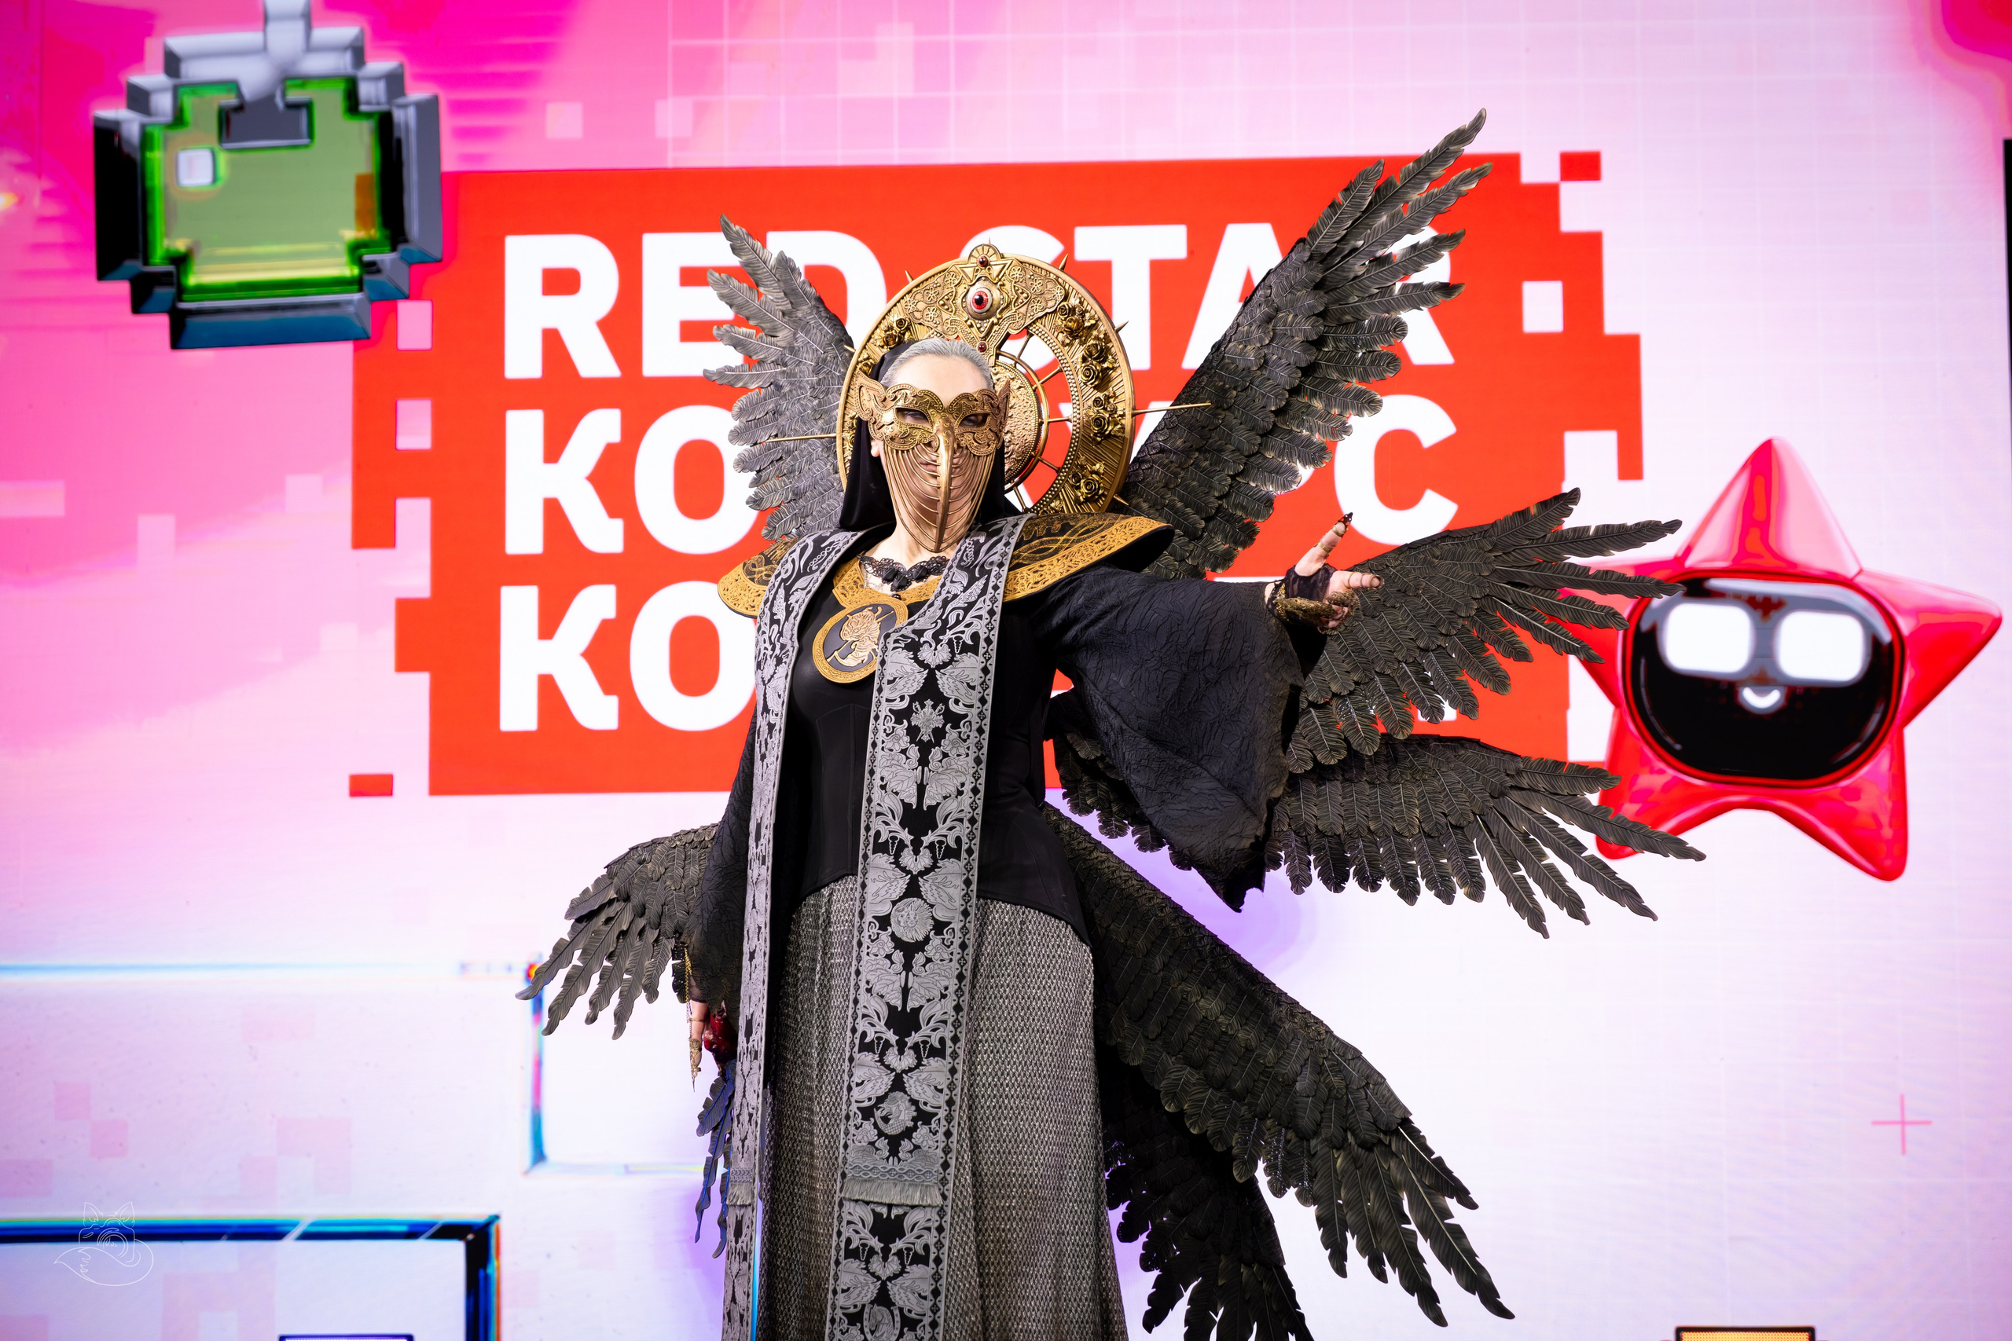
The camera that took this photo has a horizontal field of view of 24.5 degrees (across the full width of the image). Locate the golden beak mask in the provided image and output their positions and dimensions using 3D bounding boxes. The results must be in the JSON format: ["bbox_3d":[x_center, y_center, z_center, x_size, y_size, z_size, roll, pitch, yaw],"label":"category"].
[{"bbox_3d":[-0.095,-0.253,5.700,0.190,0.230,0.140,6,-9,-11],"label":"golden beak mask"}]

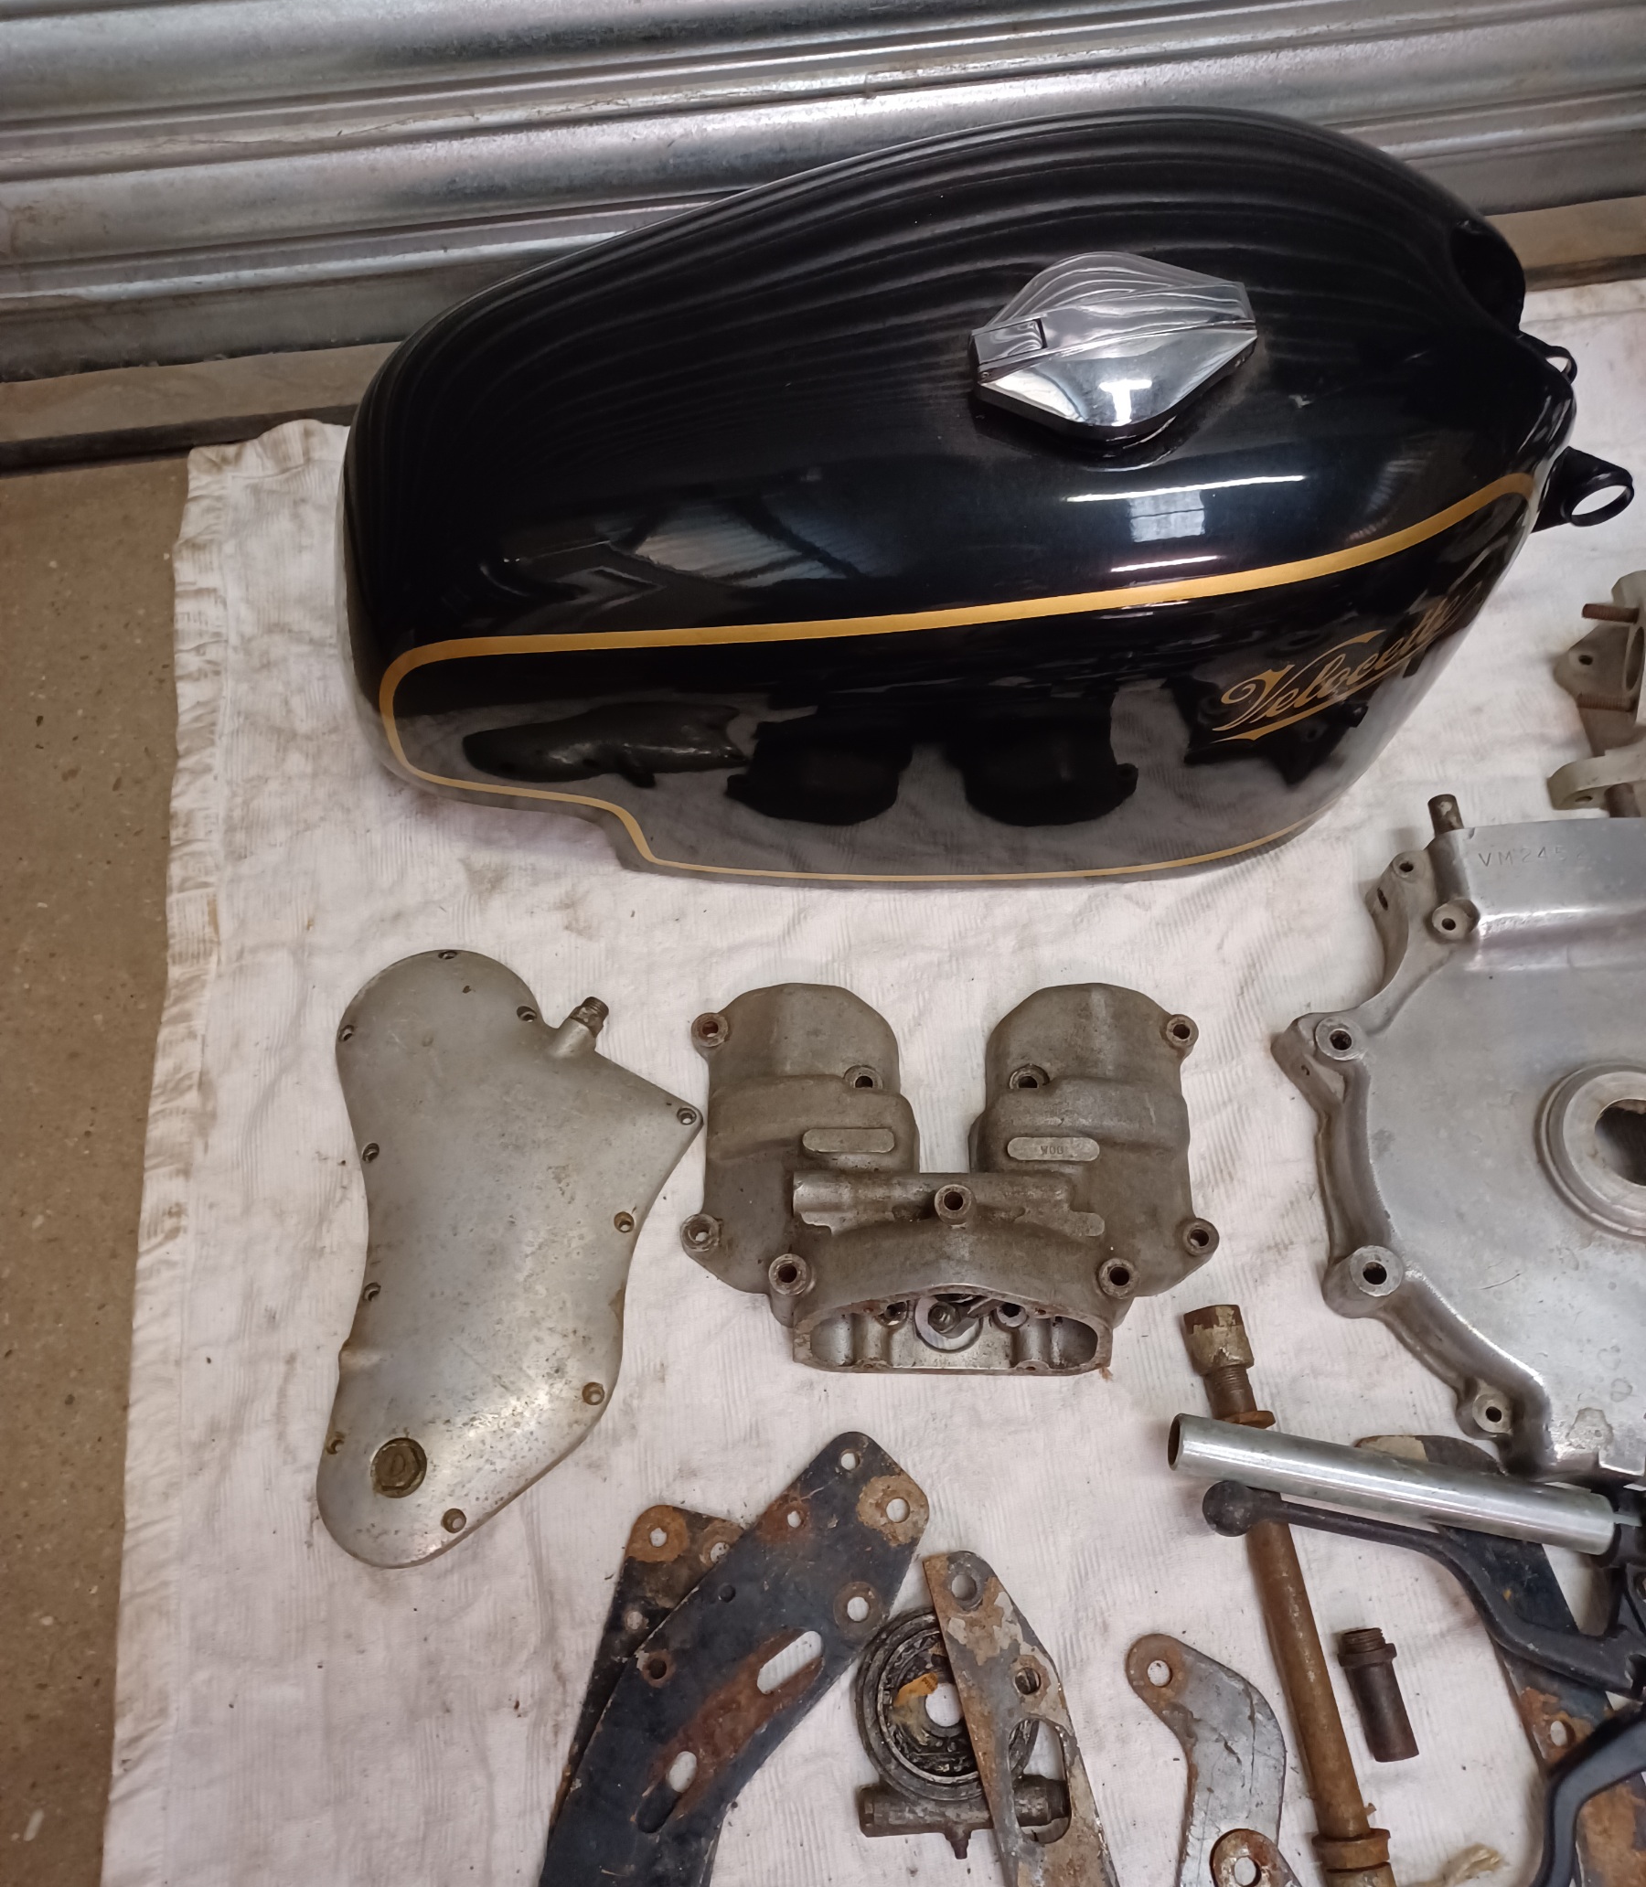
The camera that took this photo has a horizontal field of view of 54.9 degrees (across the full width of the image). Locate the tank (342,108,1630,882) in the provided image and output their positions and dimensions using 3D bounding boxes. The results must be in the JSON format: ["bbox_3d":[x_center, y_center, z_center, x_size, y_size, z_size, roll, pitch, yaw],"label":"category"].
[{"bbox_3d":[0.074,-0.229,0.783,0.615,0.250,0.300,-4,63,1],"label":"tank"}]

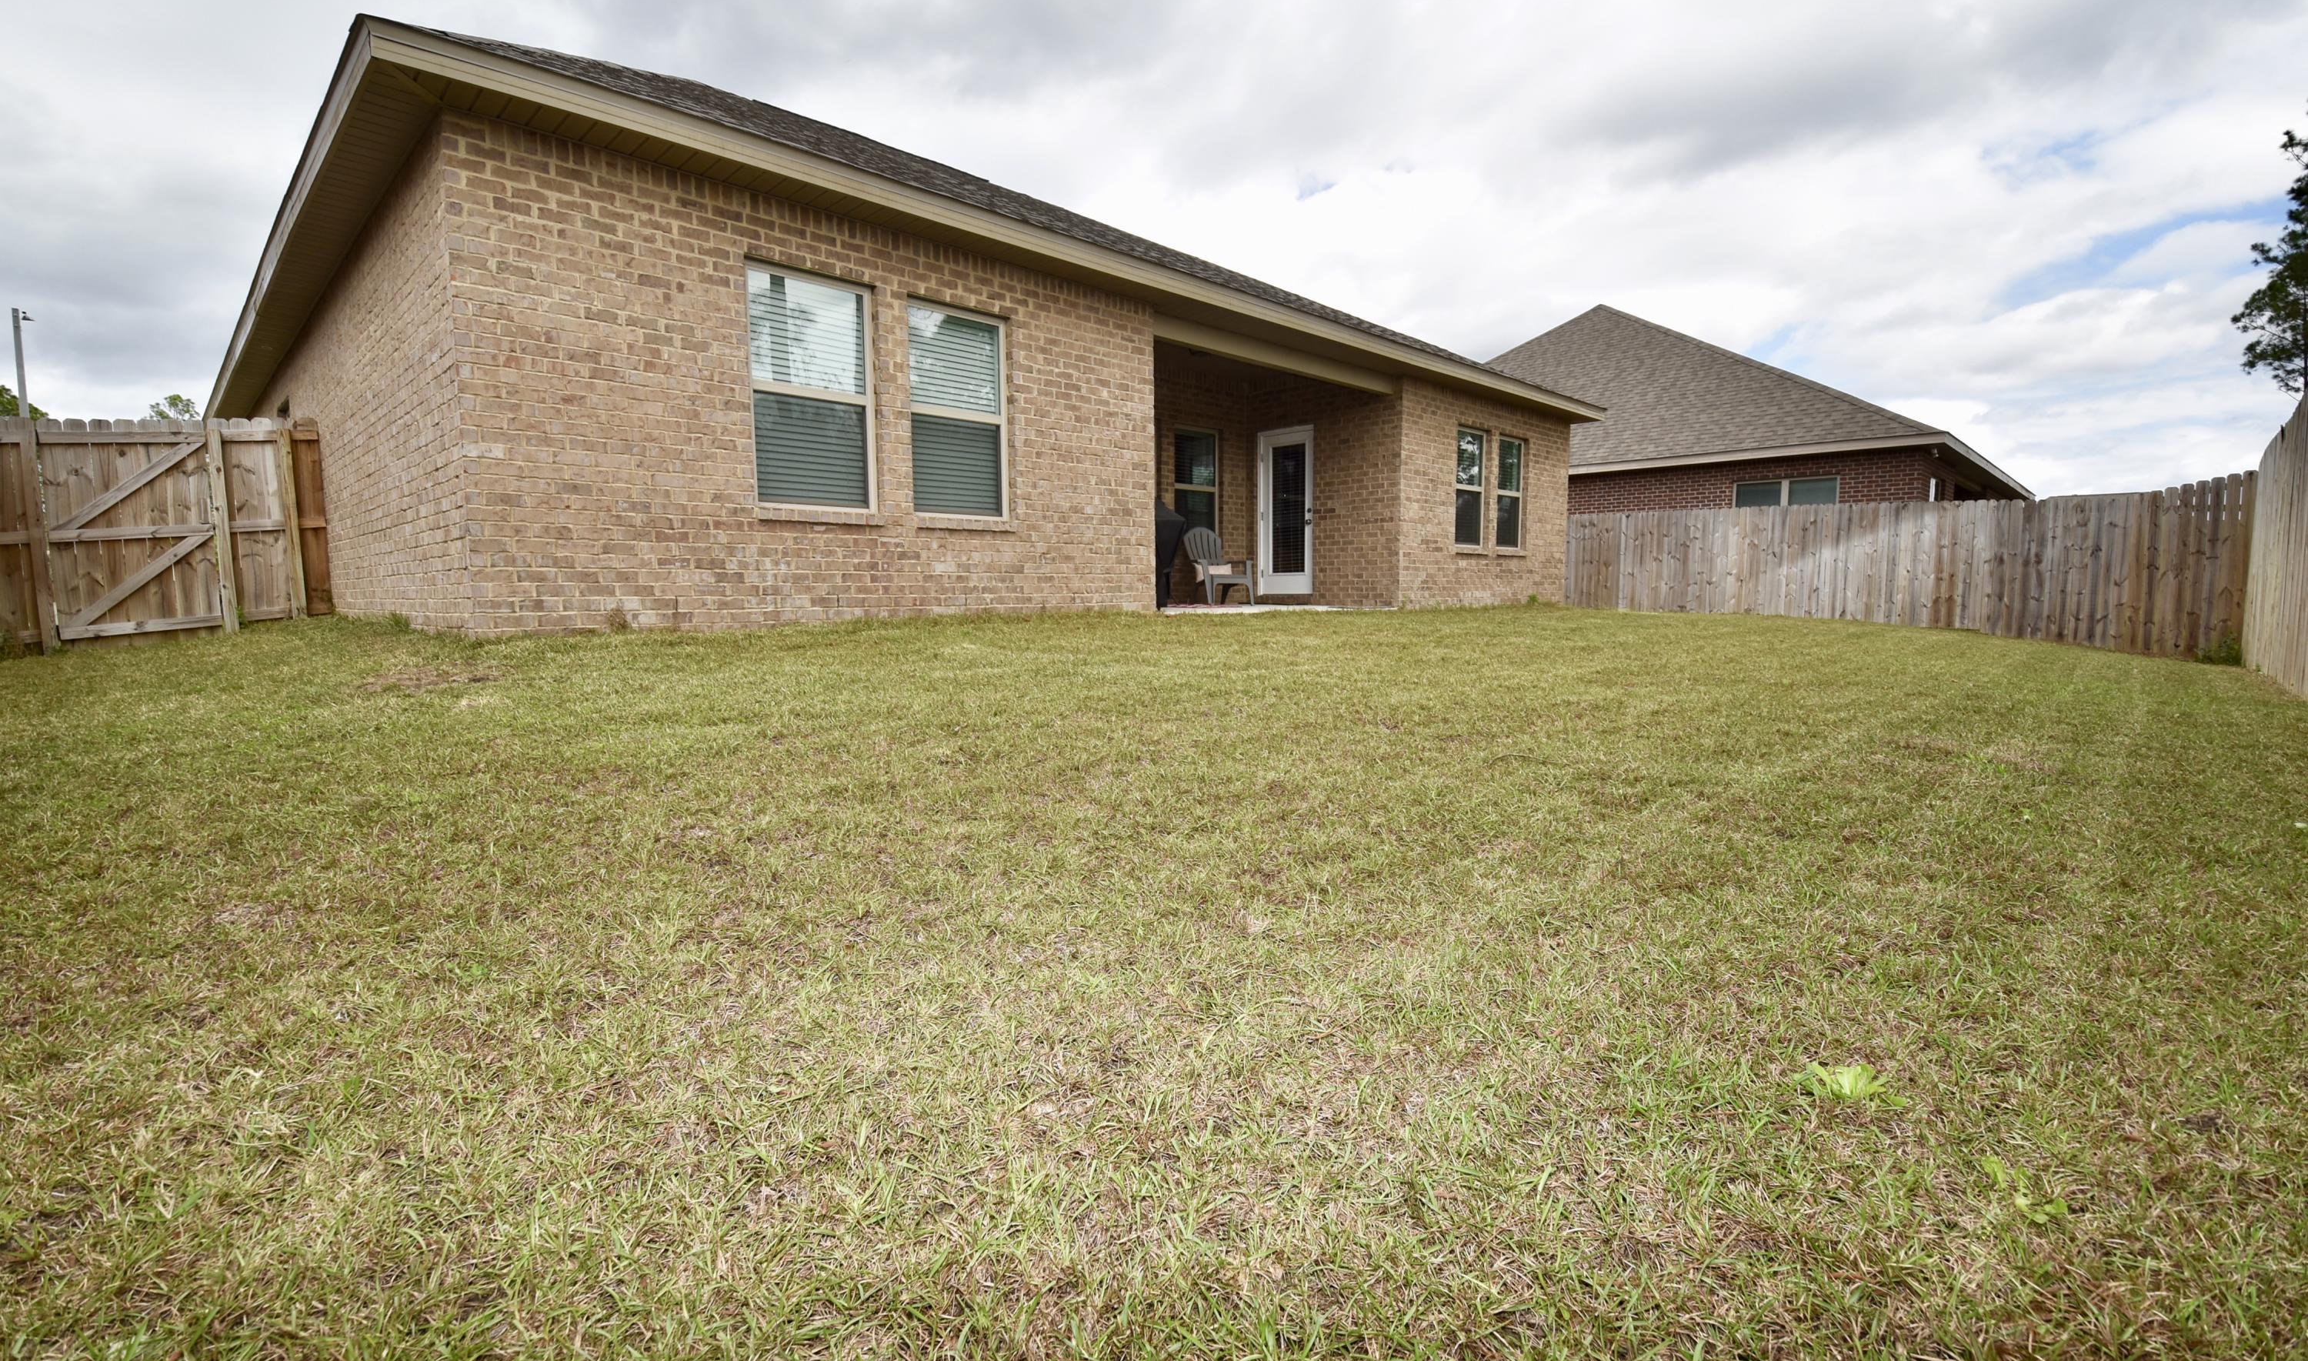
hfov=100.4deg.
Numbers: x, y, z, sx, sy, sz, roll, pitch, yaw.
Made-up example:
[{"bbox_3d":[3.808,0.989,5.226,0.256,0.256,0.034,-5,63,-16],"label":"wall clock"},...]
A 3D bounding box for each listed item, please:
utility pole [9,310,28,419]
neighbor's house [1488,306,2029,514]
[{"bbox_3d":[-28.994,-5.585,24.909,0.200,7.800,0.200,5,8,43],"label":"utility pole"},{"bbox_3d":[14.039,-6.801,29.064,17.500,8.200,17.500,-6,8,-44],"label":"neighbor's house"}]

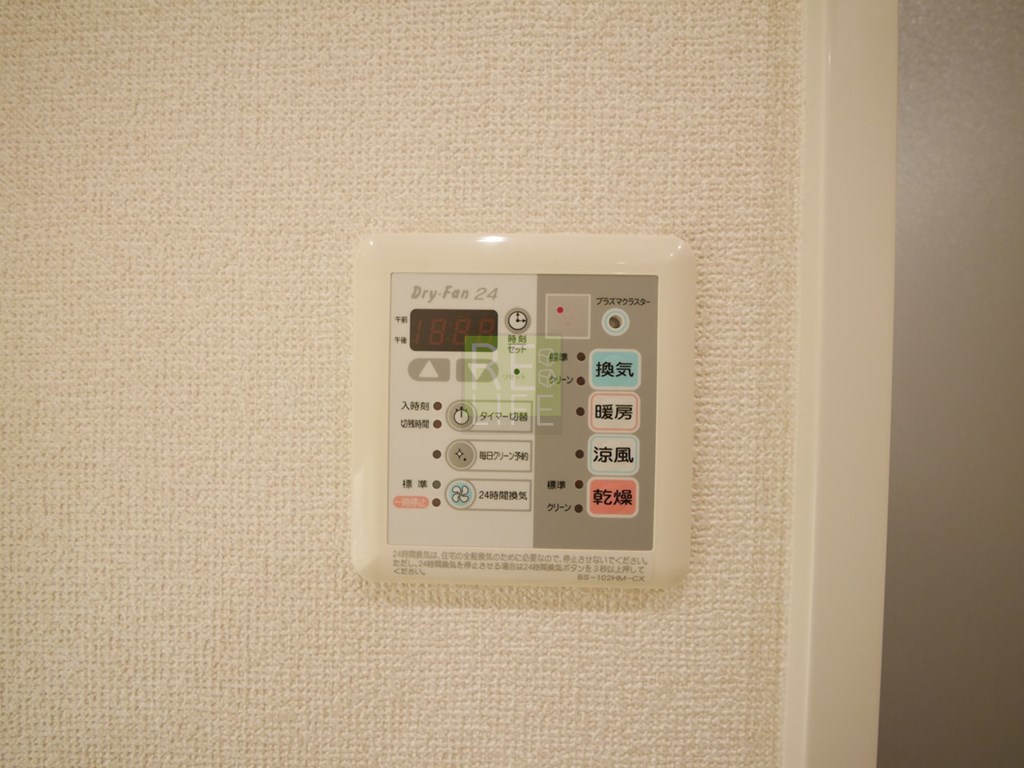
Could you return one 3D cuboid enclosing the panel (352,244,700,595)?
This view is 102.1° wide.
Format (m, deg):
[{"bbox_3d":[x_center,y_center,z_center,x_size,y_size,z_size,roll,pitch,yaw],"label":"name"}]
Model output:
[{"bbox_3d":[0.003,0.010,0.135,0.116,0.120,0.015,1,1,1],"label":"panel"}]

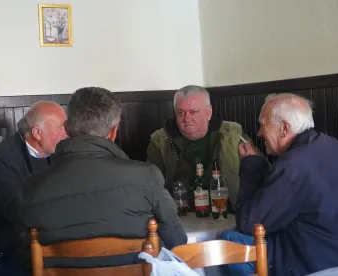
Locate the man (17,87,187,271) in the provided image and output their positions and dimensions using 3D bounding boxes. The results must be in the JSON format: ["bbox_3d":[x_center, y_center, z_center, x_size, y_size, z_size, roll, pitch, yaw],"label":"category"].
[{"bbox_3d":[-0.225,0.454,2.265,0.580,1.250,0.700,-2,2,11],"label":"man"}]

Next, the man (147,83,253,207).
[{"bbox_3d":[0.163,0.391,2.992,0.560,1.280,0.700,-2,2,6],"label":"man"}]

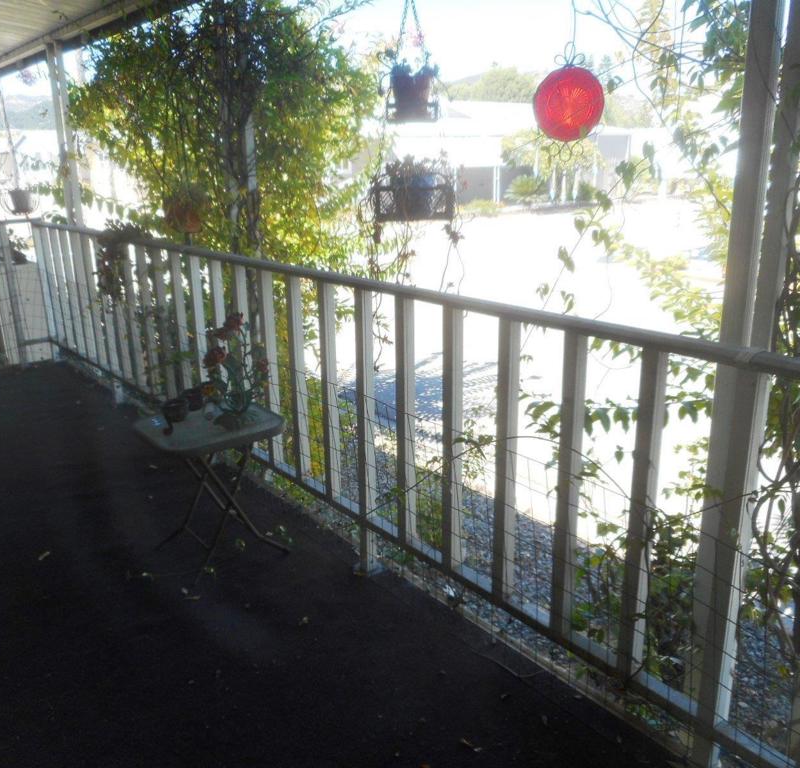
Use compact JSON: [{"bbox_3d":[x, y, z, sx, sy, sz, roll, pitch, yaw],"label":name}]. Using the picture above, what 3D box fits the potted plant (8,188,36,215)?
[{"bbox_3d":[-2.993,-1.443,5.847,0.198,0.198,0.198,-9,18,-25],"label":"potted plant"}]

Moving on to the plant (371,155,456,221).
[{"bbox_3d":[0.041,-0.583,2.217,0.238,0.198,0.190,0,17,1],"label":"plant"}]

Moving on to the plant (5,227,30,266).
[{"bbox_3d":[-2.708,-0.971,5.221,0.184,0.247,0.170,-9,19,-26],"label":"plant"}]

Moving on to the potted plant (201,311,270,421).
[{"bbox_3d":[-0.576,-0.057,2.530,0.218,0.340,0.174,-5,17,-13],"label":"potted plant"}]

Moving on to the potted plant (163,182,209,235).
[{"bbox_3d":[-0.987,-0.807,3.402,0.198,0.225,0.193,-5,17,-15],"label":"potted plant"}]

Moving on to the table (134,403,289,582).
[{"bbox_3d":[-0.639,0.364,2.567,0.392,0.486,0.370,-14,21,-37],"label":"table"}]

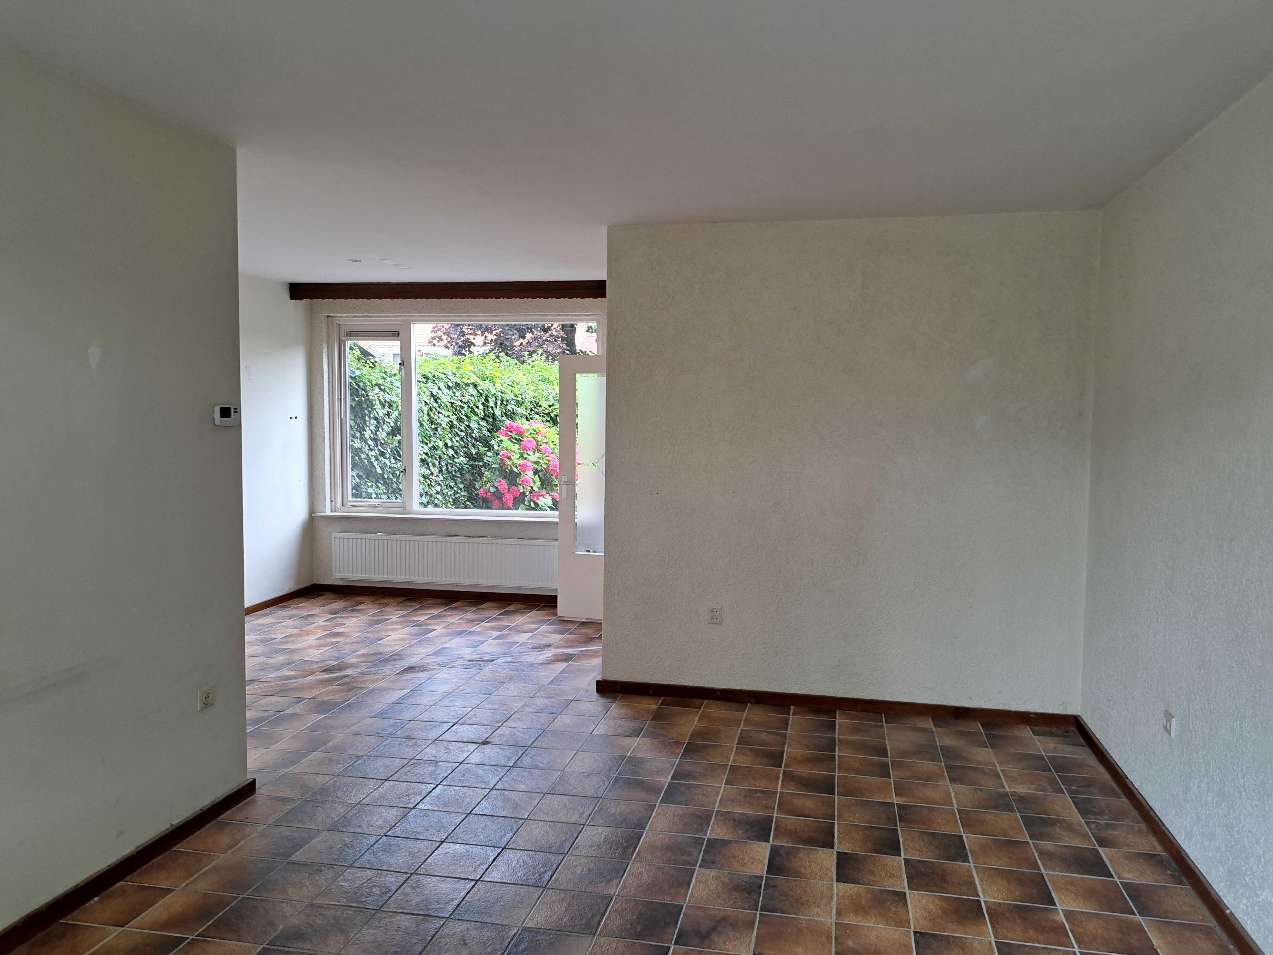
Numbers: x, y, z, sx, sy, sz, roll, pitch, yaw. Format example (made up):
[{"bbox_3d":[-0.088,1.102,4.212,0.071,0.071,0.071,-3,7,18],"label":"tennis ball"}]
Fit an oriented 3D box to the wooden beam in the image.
[{"bbox_3d":[-1.395,-1.515,7.246,2.960,0.140,0.220,1,4,10],"label":"wooden beam"}]

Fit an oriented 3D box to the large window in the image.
[{"bbox_3d":[-1.482,-0.522,7.572,2.420,1.713,0.100,1,4,10],"label":"large window"}]

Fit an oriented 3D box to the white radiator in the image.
[{"bbox_3d":[-1.546,0.699,7.477,2.202,0.398,0.090,1,4,10],"label":"white radiator"}]

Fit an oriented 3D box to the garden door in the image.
[{"bbox_3d":[-0.210,0.087,6.750,0.800,2.025,0.050,1,4,13],"label":"garden door"}]

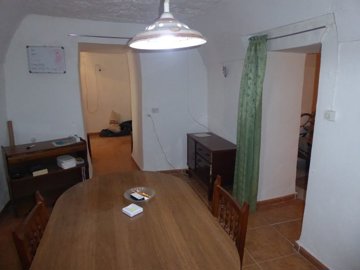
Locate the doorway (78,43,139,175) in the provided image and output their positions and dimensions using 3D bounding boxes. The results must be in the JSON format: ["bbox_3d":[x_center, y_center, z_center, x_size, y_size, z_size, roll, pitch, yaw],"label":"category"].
[{"bbox_3d":[-1.048,-0.358,4.017,0.820,1.970,0.250,-7,14,-23],"label":"doorway"}]

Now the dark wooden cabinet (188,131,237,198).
[{"bbox_3d":[0.407,0.390,3.584,0.355,0.645,0.910,-5,13,-15],"label":"dark wooden cabinet"}]

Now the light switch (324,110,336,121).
[{"bbox_3d":[1.069,-0.140,1.856,0.036,0.070,0.068,-5,13,-15],"label":"light switch"}]

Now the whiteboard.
[{"bbox_3d":[-1.729,-0.981,3.386,0.440,0.330,0.025,-9,15,-31],"label":"whiteboard"}]

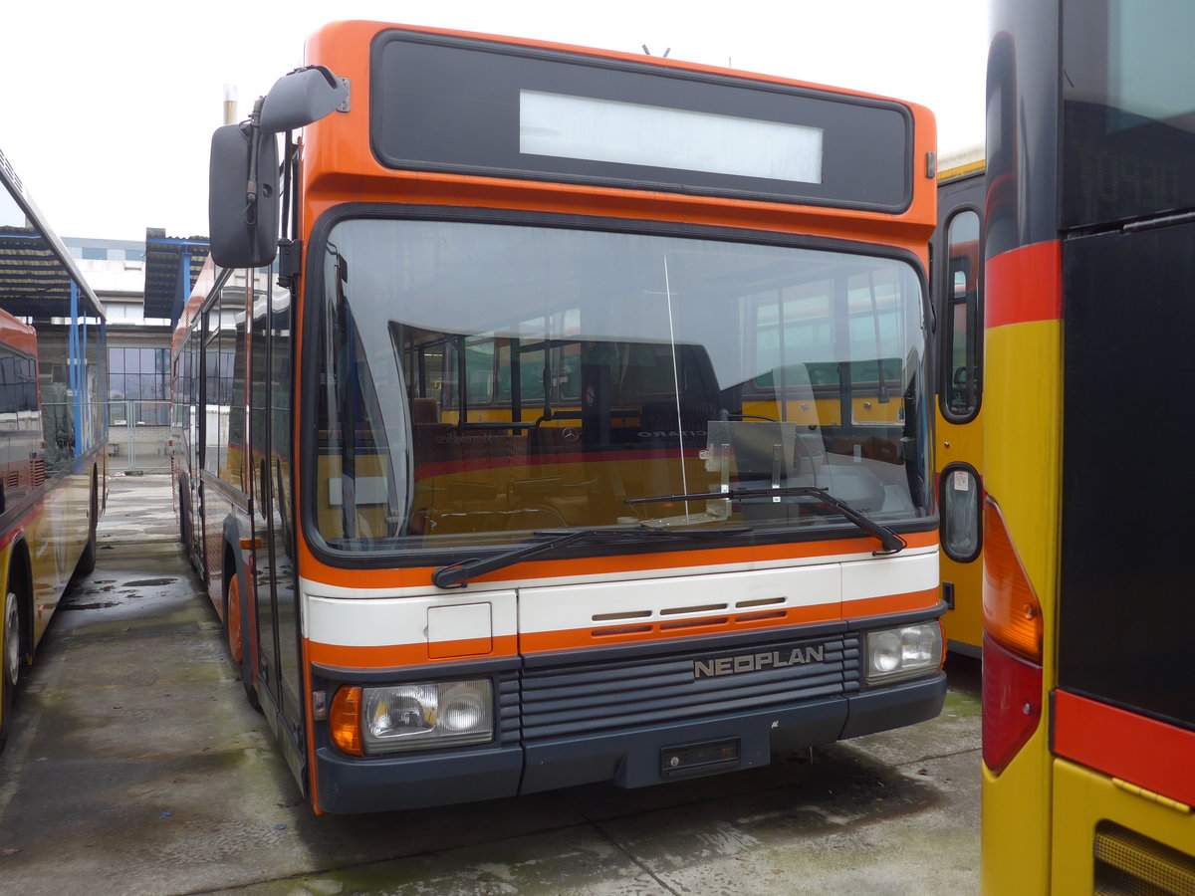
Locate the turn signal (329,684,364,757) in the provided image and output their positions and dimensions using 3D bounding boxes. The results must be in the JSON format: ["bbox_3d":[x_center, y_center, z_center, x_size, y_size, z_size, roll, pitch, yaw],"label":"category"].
[{"bbox_3d":[-0.749,0.813,2.986,0.107,0.208,0.122,-1,1,-4],"label":"turn signal"}]

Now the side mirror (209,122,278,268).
[{"bbox_3d":[-0.962,-0.684,2.723,0.188,0.401,0.112,-1,1,-12],"label":"side mirror"}]

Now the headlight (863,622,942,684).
[{"bbox_3d":[1.139,0.773,3.824,0.391,0.208,0.112,-1,2,-29],"label":"headlight"}]

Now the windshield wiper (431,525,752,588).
[{"bbox_3d":[0.010,0.332,3.193,1.086,0.168,0.112,-1,1,-24],"label":"windshield wiper"}]

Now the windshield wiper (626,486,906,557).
[{"bbox_3d":[0.628,0.274,3.474,1.188,0.254,0.112,-1,1,-24],"label":"windshield wiper"}]

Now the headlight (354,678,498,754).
[{"bbox_3d":[-0.526,0.810,3.068,0.391,0.208,0.112,-1,1,-19],"label":"headlight"}]

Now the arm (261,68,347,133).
[{"bbox_3d":[-0.818,-0.969,2.816,0.284,0.203,0.203,-1,1,-24],"label":"arm"}]

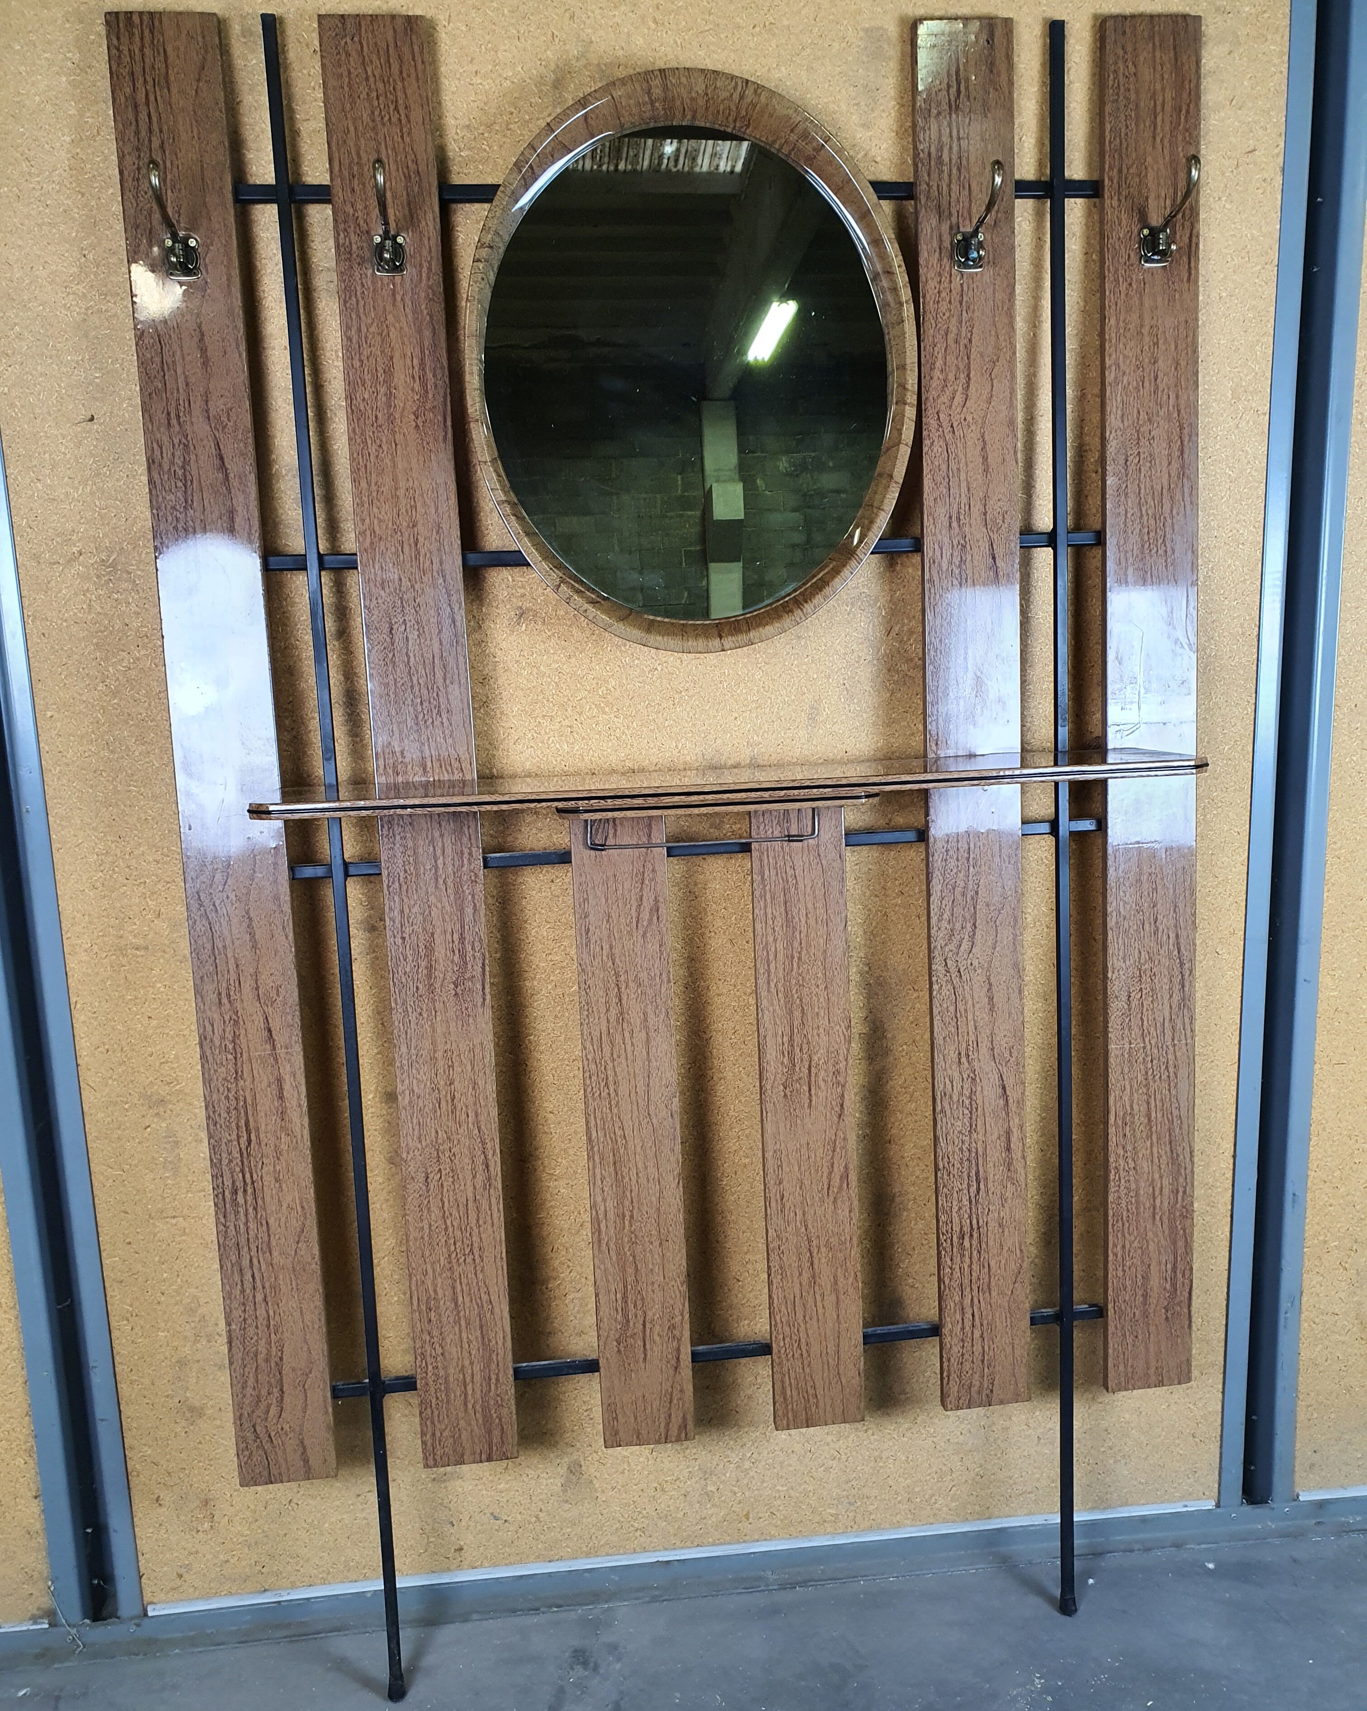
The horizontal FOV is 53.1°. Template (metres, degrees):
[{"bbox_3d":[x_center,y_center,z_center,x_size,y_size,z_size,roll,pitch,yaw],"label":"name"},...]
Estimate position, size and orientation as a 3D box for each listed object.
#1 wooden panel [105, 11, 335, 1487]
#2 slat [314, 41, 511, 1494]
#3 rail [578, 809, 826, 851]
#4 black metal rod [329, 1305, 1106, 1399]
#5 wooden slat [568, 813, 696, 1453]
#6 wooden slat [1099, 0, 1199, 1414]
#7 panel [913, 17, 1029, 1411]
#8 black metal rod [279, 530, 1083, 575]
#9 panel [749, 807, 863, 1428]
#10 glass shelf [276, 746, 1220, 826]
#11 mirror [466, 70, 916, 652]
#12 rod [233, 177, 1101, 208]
[{"bbox_3d":[-0.463,-0.059,1.401,0.101,1.492,0.016,-3,8,-6],"label":"wooden panel"},{"bbox_3d":[-0.268,-0.070,1.422,0.101,1.492,0.016,-3,8,-6],"label":"slat"},{"bbox_3d":[0.017,-0.027,1.244,0.212,0.036,0.010,-3,8,-6],"label":"rail"},{"bbox_3d":[0.053,0.561,1.555,0.960,0.013,0.013,-3,8,-6],"label":"black metal rod"},{"bbox_3d":[-0.054,0.297,1.494,0.099,0.728,0.016,-3,8,-6],"label":"wooden slat"},{"bbox_3d":[0.512,-0.116,1.506,0.102,1.492,0.016,-3,8,-6],"label":"wooden slat"},{"bbox_3d":[0.317,-0.105,1.485,0.098,1.492,0.016,-3,8,-6],"label":"panel"},{"bbox_3d":[0.013,-0.322,1.437,0.960,0.013,0.013,-3,8,-6],"label":"black metal rod"},{"bbox_3d":[0.138,0.285,1.514,0.098,0.728,0.016,-3,8,-6],"label":"panel"},{"bbox_3d":[0.043,-0.070,1.335,0.912,0.017,0.225,-3,8,-6],"label":"glass shelf"},{"bbox_3d":[0.014,-0.497,1.392,0.464,0.573,0.030,-3,8,-6],"label":"mirror"},{"bbox_3d":[-0.002,-0.674,1.390,0.960,0.013,0.013,-3,8,-6],"label":"rod"}]

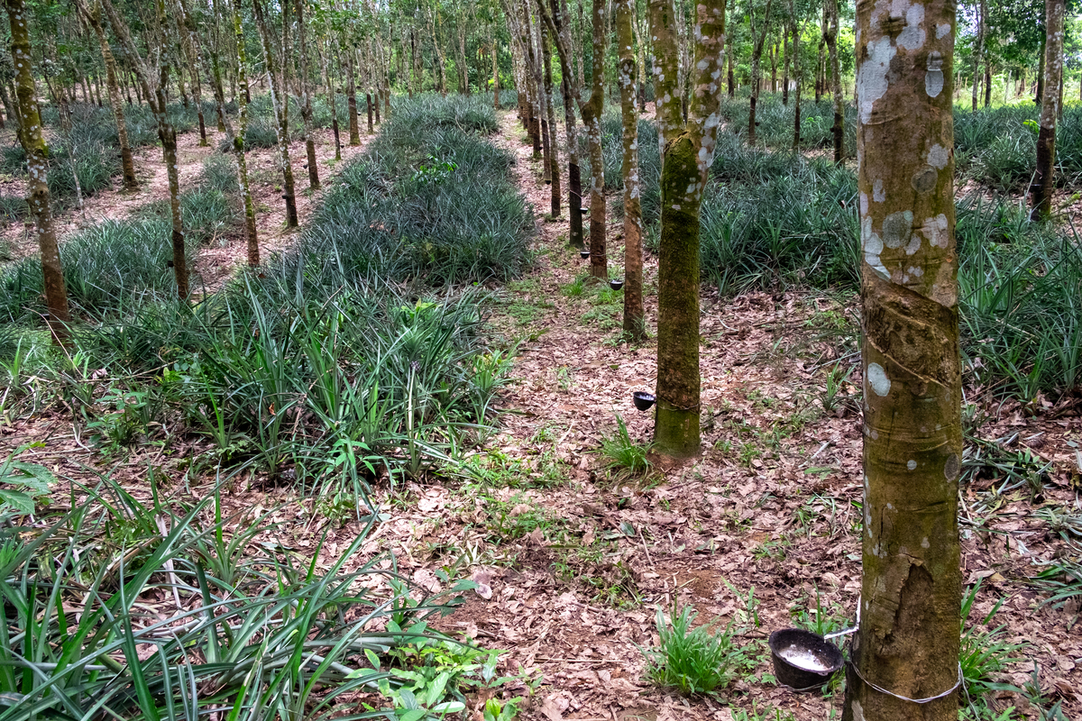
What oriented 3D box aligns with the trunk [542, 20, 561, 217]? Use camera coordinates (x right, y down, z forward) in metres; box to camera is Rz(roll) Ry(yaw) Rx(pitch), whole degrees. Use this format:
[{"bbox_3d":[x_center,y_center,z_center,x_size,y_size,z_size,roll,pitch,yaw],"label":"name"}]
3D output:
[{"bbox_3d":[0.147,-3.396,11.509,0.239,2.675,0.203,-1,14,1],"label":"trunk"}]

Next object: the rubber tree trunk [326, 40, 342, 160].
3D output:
[{"bbox_3d":[-5.221,-6.508,20.403,0.200,2.881,0.180,-1,16,0],"label":"rubber tree trunk"}]

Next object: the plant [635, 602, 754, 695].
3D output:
[{"bbox_3d":[0.395,0.730,2.050,0.296,0.179,0.267,2,14,12],"label":"plant"}]

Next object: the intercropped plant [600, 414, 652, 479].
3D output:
[{"bbox_3d":[0.379,0.383,3.650,0.235,0.265,0.212,1,14,6],"label":"intercropped plant"}]

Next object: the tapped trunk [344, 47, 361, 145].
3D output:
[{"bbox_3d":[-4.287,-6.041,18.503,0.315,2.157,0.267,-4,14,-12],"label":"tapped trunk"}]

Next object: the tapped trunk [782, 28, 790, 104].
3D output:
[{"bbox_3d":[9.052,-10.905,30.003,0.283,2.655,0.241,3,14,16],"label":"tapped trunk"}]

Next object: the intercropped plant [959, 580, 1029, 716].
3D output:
[{"bbox_3d":[1.076,0.690,1.950,0.198,0.328,0.198,7,16,31],"label":"intercropped plant"}]

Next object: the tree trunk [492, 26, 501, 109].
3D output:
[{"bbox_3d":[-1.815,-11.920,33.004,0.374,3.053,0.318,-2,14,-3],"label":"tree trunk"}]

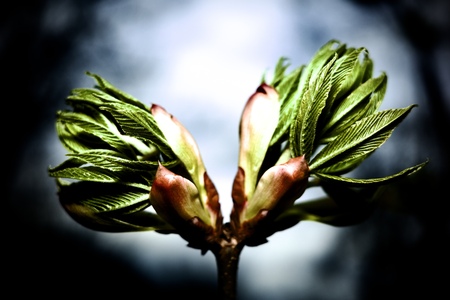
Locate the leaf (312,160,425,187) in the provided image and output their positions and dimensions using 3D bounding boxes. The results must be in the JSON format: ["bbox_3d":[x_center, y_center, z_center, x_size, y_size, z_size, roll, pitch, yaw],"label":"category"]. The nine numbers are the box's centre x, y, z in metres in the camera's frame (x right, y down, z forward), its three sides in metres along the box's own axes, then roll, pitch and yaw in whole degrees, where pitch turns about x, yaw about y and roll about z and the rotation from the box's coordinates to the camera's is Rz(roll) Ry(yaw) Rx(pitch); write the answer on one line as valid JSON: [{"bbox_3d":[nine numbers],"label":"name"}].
[{"bbox_3d":[0.058,0.009,0.200,0.046,0.008,0.014,-4,14,3],"label":"leaf"}]

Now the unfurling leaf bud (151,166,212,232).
[{"bbox_3d":[-0.017,0.019,0.200,0.014,0.032,0.013,-35,11,0],"label":"unfurling leaf bud"}]

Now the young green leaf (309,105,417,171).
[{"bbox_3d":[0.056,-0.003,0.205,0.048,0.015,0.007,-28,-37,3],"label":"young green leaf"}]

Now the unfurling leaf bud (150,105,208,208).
[{"bbox_3d":[-0.018,0.003,0.206,0.012,0.045,0.012,-25,0,0],"label":"unfurling leaf bud"}]

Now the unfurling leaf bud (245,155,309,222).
[{"bbox_3d":[0.022,0.017,0.200,0.013,0.033,0.013,39,11,0],"label":"unfurling leaf bud"}]

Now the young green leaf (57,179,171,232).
[{"bbox_3d":[-0.045,0.023,0.205,0.045,0.016,0.018,5,22,0],"label":"young green leaf"}]

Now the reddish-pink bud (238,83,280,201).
[{"bbox_3d":[0.014,-0.004,0.206,0.014,0.048,0.013,7,0,0],"label":"reddish-pink bud"}]

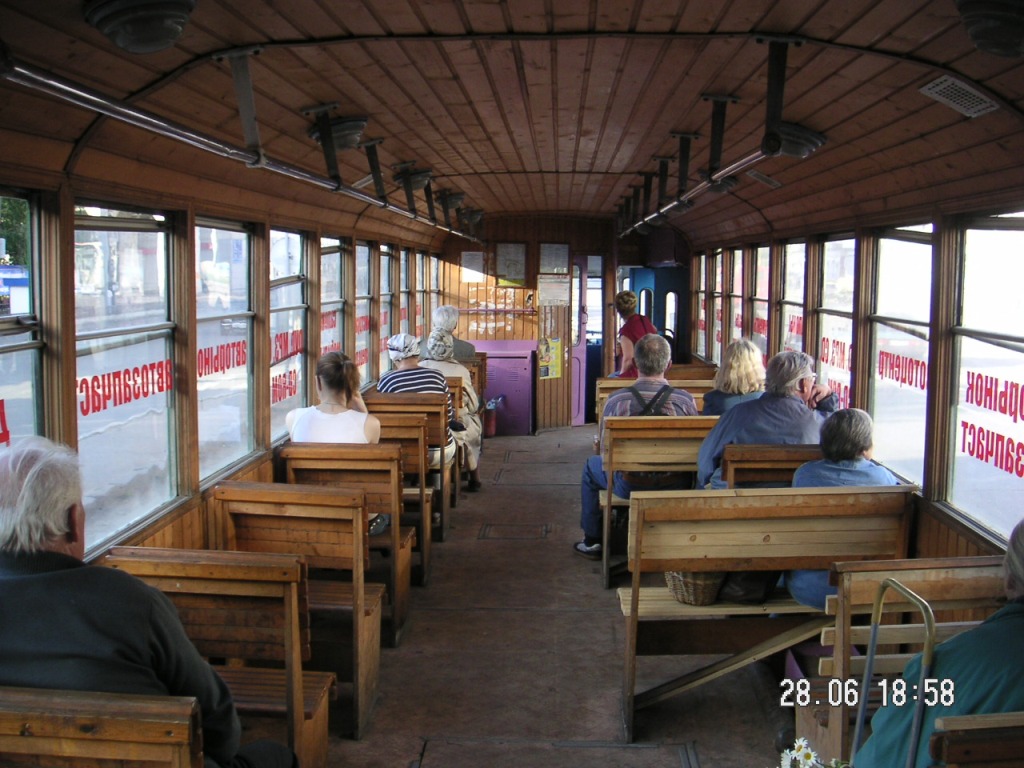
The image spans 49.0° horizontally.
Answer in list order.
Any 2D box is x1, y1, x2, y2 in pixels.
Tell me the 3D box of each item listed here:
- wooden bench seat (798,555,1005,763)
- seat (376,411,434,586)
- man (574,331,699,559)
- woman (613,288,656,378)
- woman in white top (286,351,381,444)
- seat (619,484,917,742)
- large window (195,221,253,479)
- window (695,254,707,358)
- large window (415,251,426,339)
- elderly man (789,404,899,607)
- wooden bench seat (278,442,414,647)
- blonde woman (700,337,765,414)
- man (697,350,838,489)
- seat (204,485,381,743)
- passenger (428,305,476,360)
[{"bbox_3d":[1.001,0.838,2.929,0.525,0.860,0.500,1,6,2],"label":"wooden bench seat"},{"bbox_3d":[-0.646,0.543,5.716,0.525,0.855,0.500,1,6,2],"label":"seat"},{"bbox_3d":[0.655,0.364,5.998,0.610,1.270,0.690,1,6,2],"label":"man"},{"bbox_3d":[0.885,0.029,8.214,0.450,1.400,0.480,-2,6,-22],"label":"woman"},{"bbox_3d":[-0.736,0.429,5.025,0.440,1.220,0.720,1,6,2],"label":"woman in white top"},{"bbox_3d":[0.860,0.773,3.986,0.948,0.865,0.440,1,6,2],"label":"seat"},{"bbox_3d":[-1.024,-0.137,4.039,0.070,0.880,0.860,1,6,2],"label":"large window"},{"bbox_3d":[1.578,-0.639,9.263,0.070,0.870,0.690,1,6,2],"label":"window"},{"bbox_3d":[-0.806,-0.713,9.716,0.070,0.880,0.900,1,6,2],"label":"large window"},{"bbox_3d":[1.148,0.609,4.056,0.460,1.090,0.720,1,6,7],"label":"elderly man"},{"bbox_3d":[-0.706,0.665,4.949,0.527,0.865,0.440,1,6,2],"label":"wooden bench seat"},{"bbox_3d":[1.180,0.378,5.994,0.440,1.250,0.680,1,6,2],"label":"blonde woman"},{"bbox_3d":[1.111,0.467,5.085,0.570,1.255,0.700,1,6,8],"label":"man"},{"bbox_3d":[-0.724,0.724,3.917,0.525,0.855,0.500,1,6,2],"label":"seat"},{"bbox_3d":[-0.507,0.020,9.074,0.470,1.315,0.700,1,6,2],"label":"passenger"}]

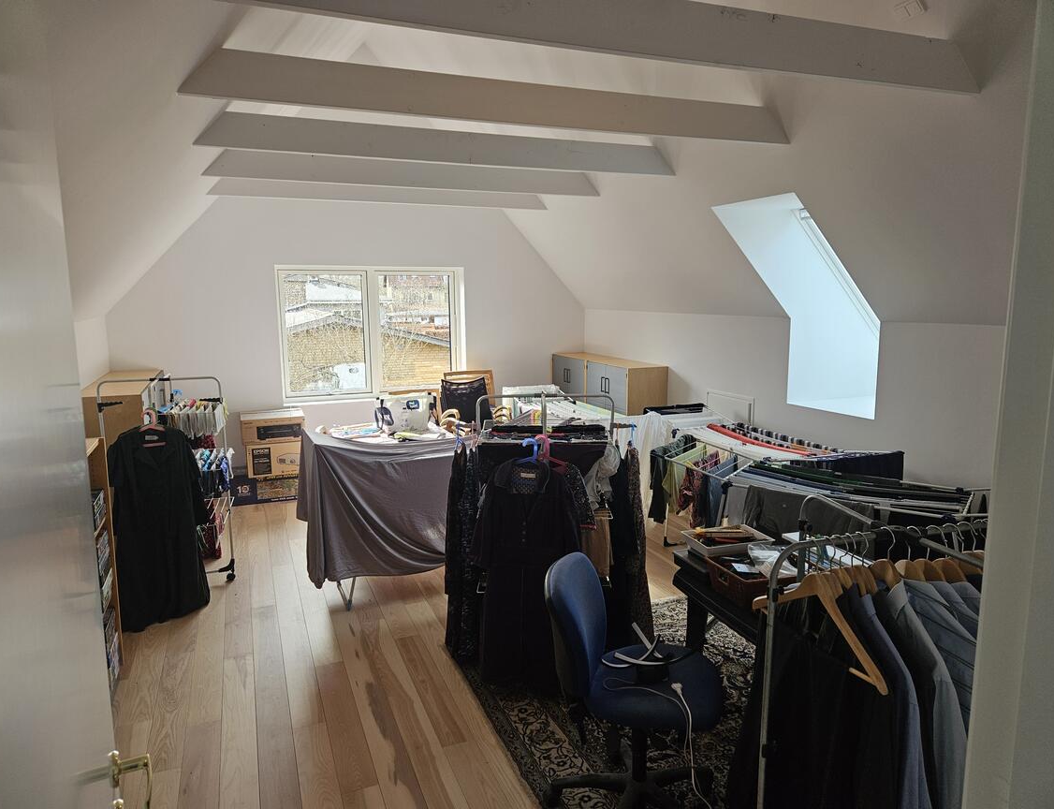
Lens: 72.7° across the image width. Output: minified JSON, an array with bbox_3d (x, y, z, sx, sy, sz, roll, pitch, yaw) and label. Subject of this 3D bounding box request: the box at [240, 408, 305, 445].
[{"bbox_3d":[-2.119,0.182,5.971,0.480,0.197,0.410,-4,9,-21],"label":"box"}]

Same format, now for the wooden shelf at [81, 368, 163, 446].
[{"bbox_3d":[-2.814,0.379,5.083,0.390,1.086,1.620,-4,9,-21],"label":"wooden shelf"}]

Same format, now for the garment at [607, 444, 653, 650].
[{"bbox_3d":[0.462,0.651,3.323,0.200,0.940,0.400,-1,9,-3],"label":"garment"}]

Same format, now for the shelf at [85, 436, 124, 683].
[{"bbox_3d":[-1.882,0.734,2.773,0.370,1.060,0.760,-4,9,-21],"label":"shelf"}]

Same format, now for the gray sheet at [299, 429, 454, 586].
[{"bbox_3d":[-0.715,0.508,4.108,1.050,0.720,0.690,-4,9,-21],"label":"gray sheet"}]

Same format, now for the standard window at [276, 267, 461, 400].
[{"bbox_3d":[-1.473,-0.701,6.943,1.750,1.230,0.140,-4,9,-21],"label":"standard window"}]

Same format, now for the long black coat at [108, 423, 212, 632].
[{"bbox_3d":[-1.898,0.616,3.704,0.230,0.980,0.450,8,12,43],"label":"long black coat"}]

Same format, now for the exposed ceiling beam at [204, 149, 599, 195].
[{"bbox_3d":[-0.741,-1.614,5.032,2.834,0.172,0.045,-4,9,-21],"label":"exposed ceiling beam"}]

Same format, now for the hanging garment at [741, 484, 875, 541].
[{"bbox_3d":[1.139,0.526,2.926,0.495,0.330,0.090,5,11,33],"label":"hanging garment"}]

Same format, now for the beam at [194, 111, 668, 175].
[{"bbox_3d":[-0.363,-1.473,4.106,2.834,0.172,0.045,-4,9,-21],"label":"beam"}]

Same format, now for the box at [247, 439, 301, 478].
[{"bbox_3d":[-2.071,0.403,5.978,0.470,0.272,0.390,-4,9,-21],"label":"box"}]

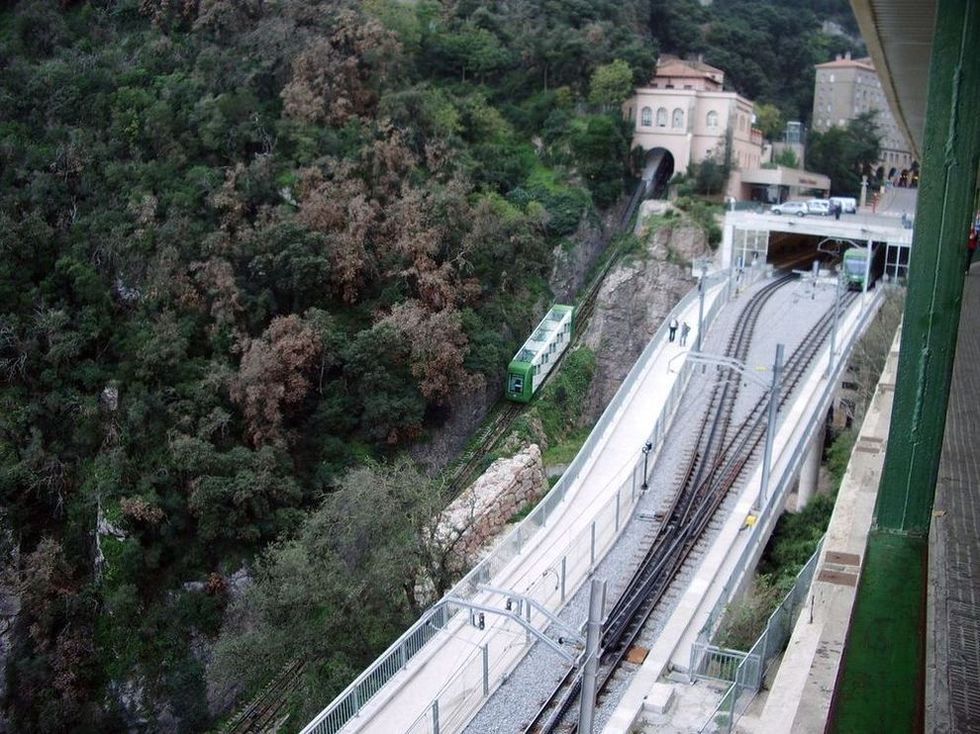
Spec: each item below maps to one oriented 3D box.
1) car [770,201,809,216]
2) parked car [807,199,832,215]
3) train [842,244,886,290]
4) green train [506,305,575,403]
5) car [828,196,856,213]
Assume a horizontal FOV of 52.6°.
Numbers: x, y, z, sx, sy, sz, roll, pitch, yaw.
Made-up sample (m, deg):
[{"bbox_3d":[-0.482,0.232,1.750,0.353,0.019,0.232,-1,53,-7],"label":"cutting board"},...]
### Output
[{"bbox_3d":[33.320,-17.548,110.000,4.000,1.480,1.680,9,14,29],"label":"car"},{"bbox_3d":[37.073,-18.244,113.500,4.100,1.680,1.700,10,14,31],"label":"parked car"},{"bbox_3d":[40.776,-11.762,107.605,2.600,3.800,28.000,7,13,22],"label":"train"},{"bbox_3d":[5.500,-1.570,103.500,2.400,3.200,11.800,9,41,28],"label":"green train"},{"bbox_3d":[41.170,-19.043,117.000,4.200,1.820,1.750,12,16,39],"label":"car"}]

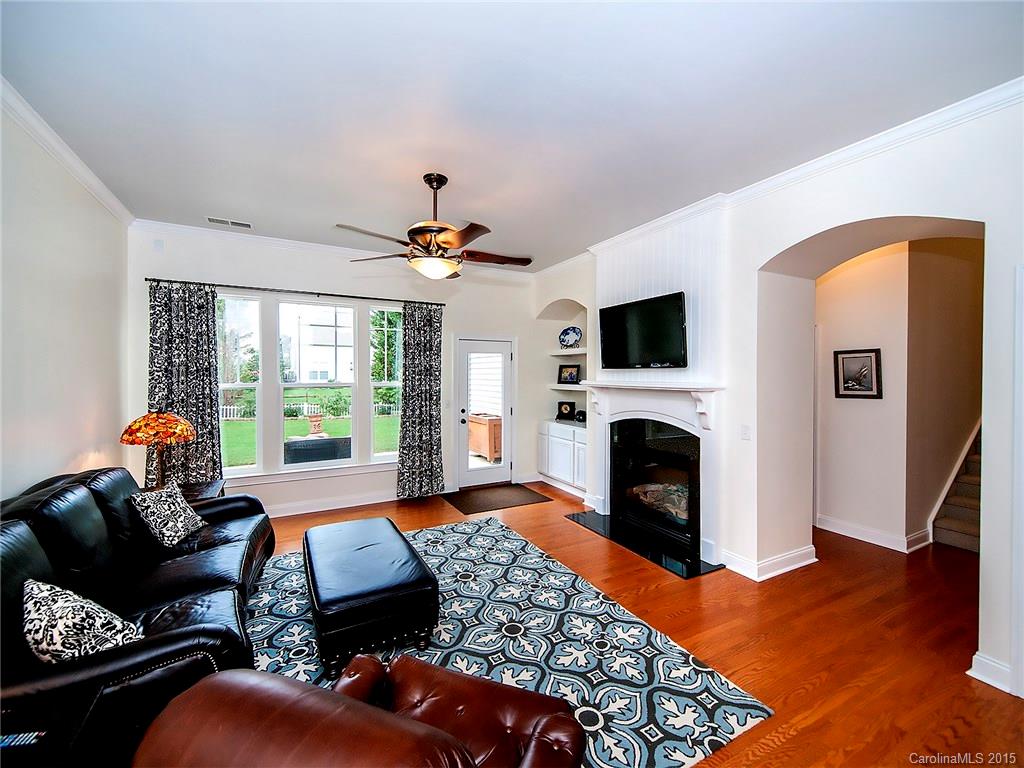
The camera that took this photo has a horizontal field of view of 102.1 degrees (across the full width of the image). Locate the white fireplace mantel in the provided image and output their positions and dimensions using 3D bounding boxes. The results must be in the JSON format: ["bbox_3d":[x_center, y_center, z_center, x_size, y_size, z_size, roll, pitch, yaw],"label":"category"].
[{"bbox_3d":[1.258,0.180,4.004,0.220,0.385,1.650,-1,2,-29],"label":"white fireplace mantel"}]

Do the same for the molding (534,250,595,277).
[{"bbox_3d":[0.643,-1.532,5.520,0.100,0.102,1.400,-1,2,-29],"label":"molding"}]

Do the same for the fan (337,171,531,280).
[{"bbox_3d":[-0.559,-1.161,3.031,1.450,0.750,1.430,-1,1,-28],"label":"fan"}]

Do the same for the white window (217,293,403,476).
[{"bbox_3d":[-2.278,0.015,4.882,2.050,2.020,0.100,-1,1,-28],"label":"white window"}]

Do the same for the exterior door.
[{"bbox_3d":[-0.368,0.412,5.894,0.830,2.030,0.050,-1,1,-28],"label":"exterior door"}]

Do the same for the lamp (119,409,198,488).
[{"bbox_3d":[-2.860,0.554,3.345,0.474,0.655,0.474,-1,2,-29],"label":"lamp"}]

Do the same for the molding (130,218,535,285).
[{"bbox_3d":[-1.619,-1.525,5.005,4.590,0.102,0.090,-1,2,-29],"label":"molding"}]

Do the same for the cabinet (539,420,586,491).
[{"bbox_3d":[0.905,0.932,5.759,0.580,0.785,1.320,-1,2,-29],"label":"cabinet"}]

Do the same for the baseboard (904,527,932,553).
[{"bbox_3d":[3.742,1.440,3.820,0.490,0.140,0.022,-1,2,-29],"label":"baseboard"}]

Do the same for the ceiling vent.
[{"bbox_3d":[-2.797,-1.594,4.113,0.380,0.025,0.170,-1,1,-28],"label":"ceiling vent"}]

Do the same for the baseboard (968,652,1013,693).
[{"bbox_3d":[2.379,1.430,2.064,0.035,0.135,0.160,-1,1,-28],"label":"baseboard"}]

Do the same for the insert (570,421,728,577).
[{"bbox_3d":[1.195,0.927,4.024,0.507,1.140,1.610,-1,2,-29],"label":"insert"}]

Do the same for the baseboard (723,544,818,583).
[{"bbox_3d":[2.119,1.405,3.402,0.820,0.150,0.290,-1,1,-28],"label":"baseboard"}]

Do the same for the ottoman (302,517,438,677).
[{"bbox_3d":[-0.977,1.286,2.711,0.650,0.420,1.160,-1,1,-28],"label":"ottoman"}]

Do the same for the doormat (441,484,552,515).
[{"bbox_3d":[-0.203,1.453,5.308,1.170,0.015,0.870,-1,1,-28],"label":"doormat"}]

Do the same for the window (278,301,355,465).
[{"bbox_3d":[-2.236,0.011,4.801,0.782,1.848,0.080,-1,2,-29],"label":"window"}]

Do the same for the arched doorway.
[{"bbox_3d":[2.455,0.248,2.768,0.800,2.480,1.137,-1,1,-28],"label":"arched doorway"}]

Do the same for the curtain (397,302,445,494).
[{"bbox_3d":[-1.149,0.211,5.266,0.615,2.460,0.120,-1,2,-29],"label":"curtain"}]

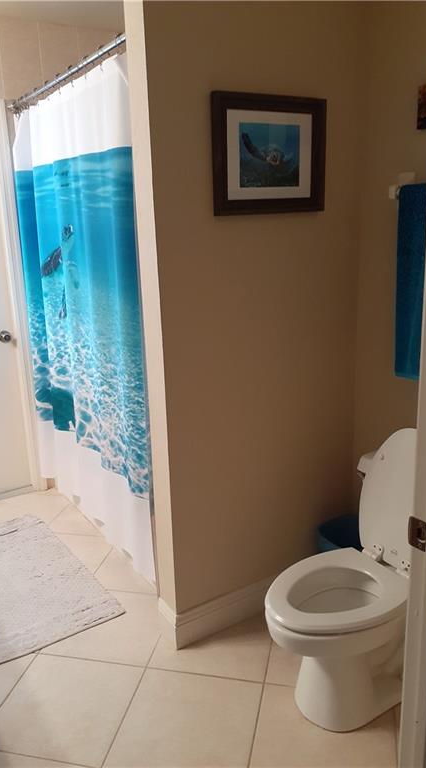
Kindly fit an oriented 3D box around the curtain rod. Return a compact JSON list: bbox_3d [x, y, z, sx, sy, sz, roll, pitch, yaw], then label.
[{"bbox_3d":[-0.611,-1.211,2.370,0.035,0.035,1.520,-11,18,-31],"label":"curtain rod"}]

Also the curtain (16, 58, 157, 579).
[{"bbox_3d":[-0.582,-0.228,2.610,0.130,1.930,1.440,-11,18,-31],"label":"curtain"}]

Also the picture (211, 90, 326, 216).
[{"bbox_3d":[0.189,-0.738,1.941,0.455,0.356,0.025,-11,18,-31],"label":"picture"}]

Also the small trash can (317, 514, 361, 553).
[{"bbox_3d":[0.544,0.721,2.371,0.235,0.300,0.250,-11,18,-31],"label":"small trash can"}]

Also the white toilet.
[{"bbox_3d":[0.488,0.571,1.859,0.780,0.860,0.460,-11,18,-31],"label":"white toilet"}]

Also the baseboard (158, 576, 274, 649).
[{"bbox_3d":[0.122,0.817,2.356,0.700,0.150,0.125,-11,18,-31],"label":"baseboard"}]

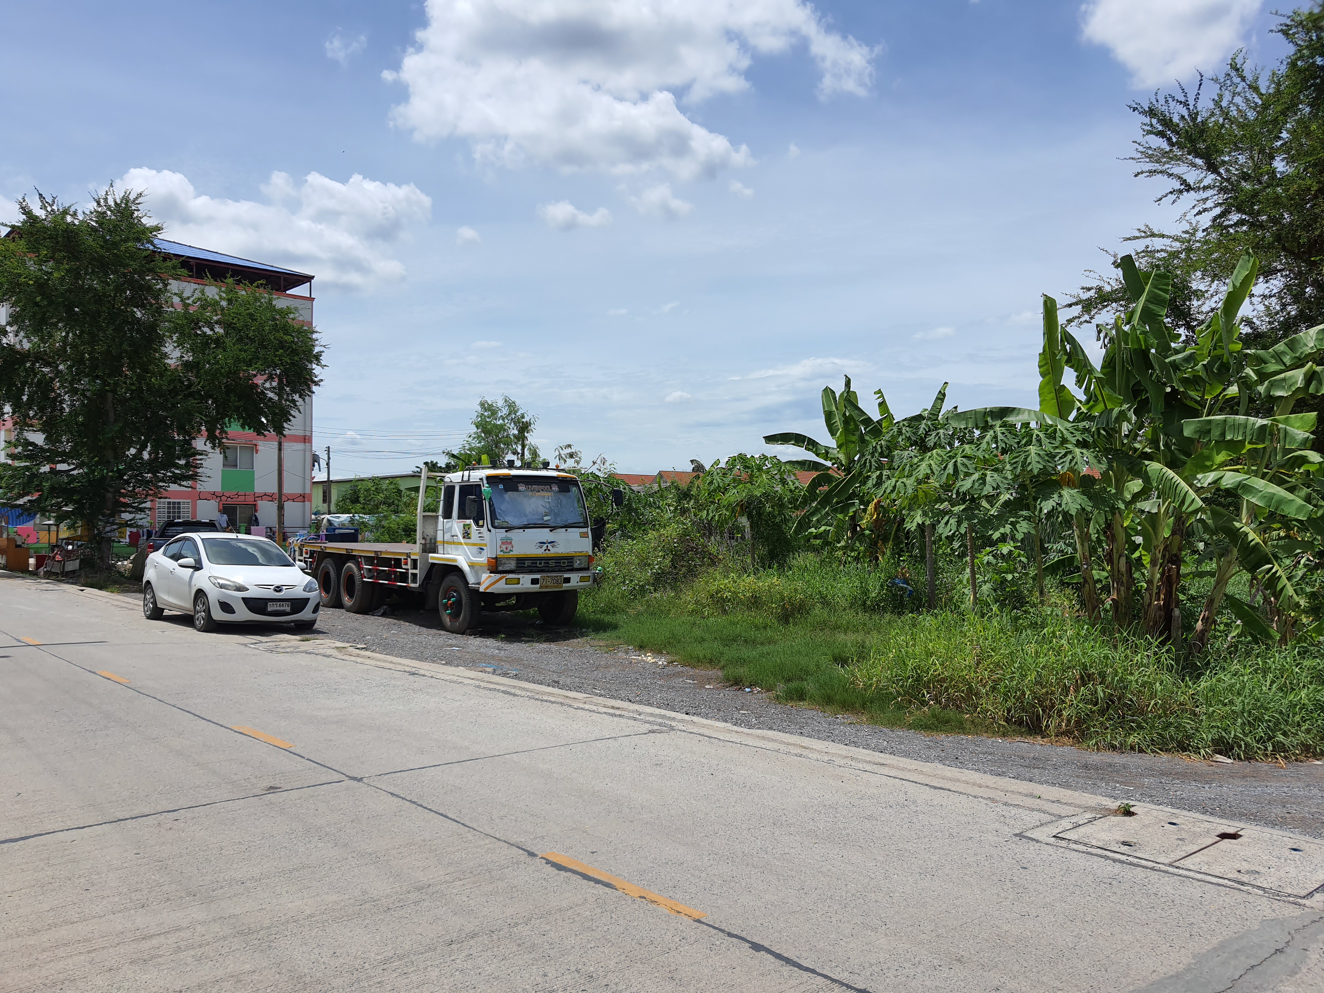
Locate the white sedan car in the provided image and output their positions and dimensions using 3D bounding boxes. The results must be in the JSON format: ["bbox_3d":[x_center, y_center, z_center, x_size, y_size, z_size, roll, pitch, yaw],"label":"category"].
[{"bbox_3d":[-7.049,1.323,16.140,1.720,1.475,4.260,1,-3,-43],"label":"white sedan car"}]

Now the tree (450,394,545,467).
[{"bbox_3d":[-6.477,-0.480,39.038,4.200,6.900,4.000,0,-2,0],"label":"tree"}]

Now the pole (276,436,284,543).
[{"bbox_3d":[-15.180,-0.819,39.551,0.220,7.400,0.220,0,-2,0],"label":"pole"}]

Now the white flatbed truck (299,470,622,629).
[{"bbox_3d":[-4.534,0.908,19.558,2.450,2.820,8.850,1,-2,-38],"label":"white flatbed truck"}]

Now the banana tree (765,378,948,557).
[{"bbox_3d":[4.796,-0.308,24.723,4.400,5.200,4.000,0,-2,0],"label":"banana tree"}]

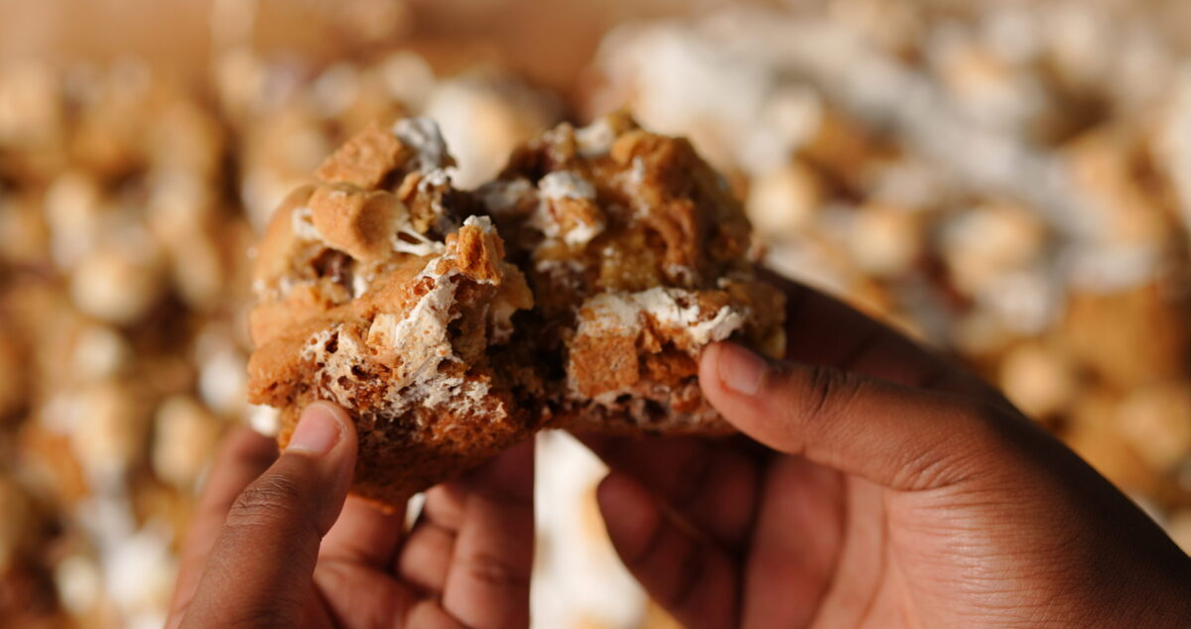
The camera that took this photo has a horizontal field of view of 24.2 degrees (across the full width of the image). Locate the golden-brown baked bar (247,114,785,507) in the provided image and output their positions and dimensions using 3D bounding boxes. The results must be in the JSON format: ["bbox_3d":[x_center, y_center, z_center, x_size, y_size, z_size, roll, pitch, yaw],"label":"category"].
[{"bbox_3d":[-0.018,-0.001,0.632,0.117,0.052,0.074,0,40,0],"label":"golden-brown baked bar"}]

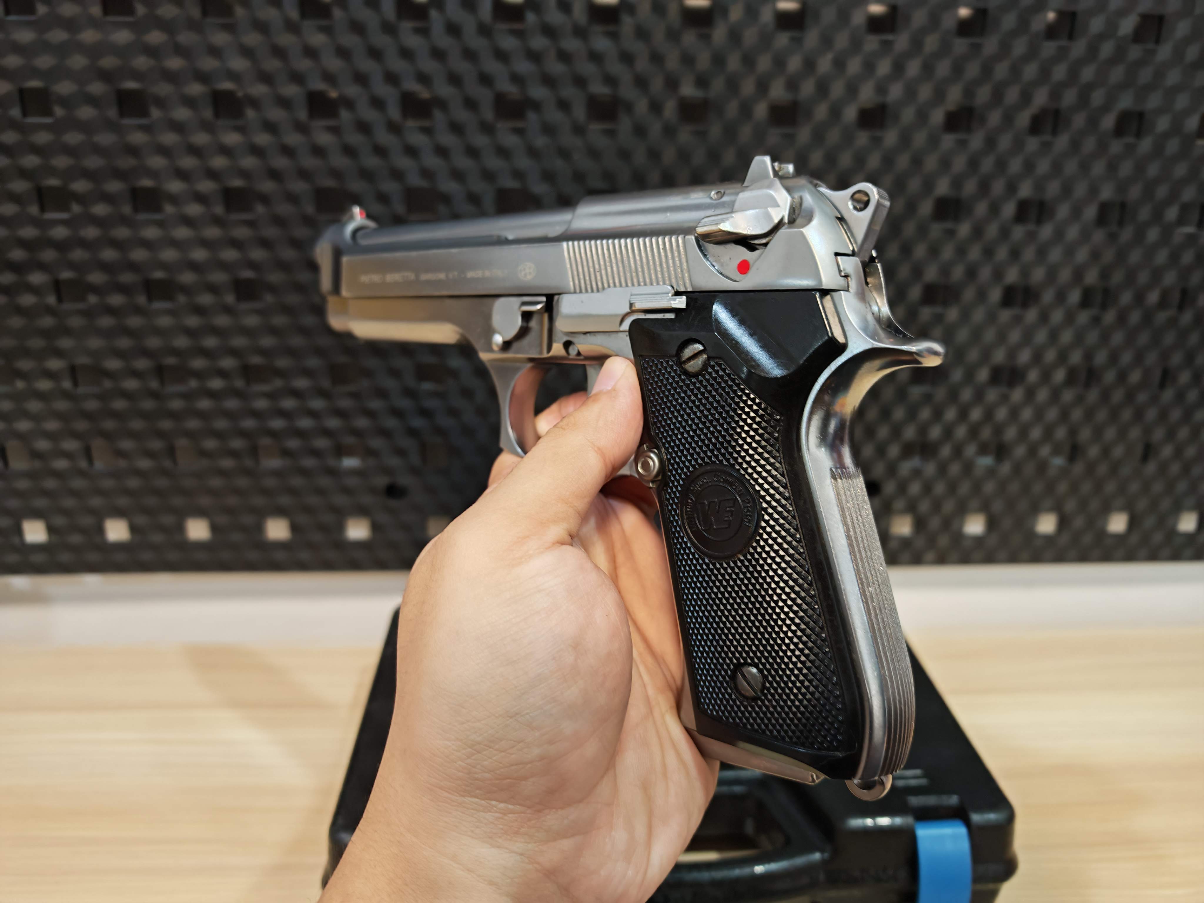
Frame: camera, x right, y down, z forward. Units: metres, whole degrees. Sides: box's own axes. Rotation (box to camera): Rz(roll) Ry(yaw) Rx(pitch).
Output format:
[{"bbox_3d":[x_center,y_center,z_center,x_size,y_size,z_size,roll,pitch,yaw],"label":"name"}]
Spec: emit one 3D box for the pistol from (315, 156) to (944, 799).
[{"bbox_3d":[-0.011,-0.003,0.242,0.216,0.141,0.037,8,13,39],"label":"pistol"}]

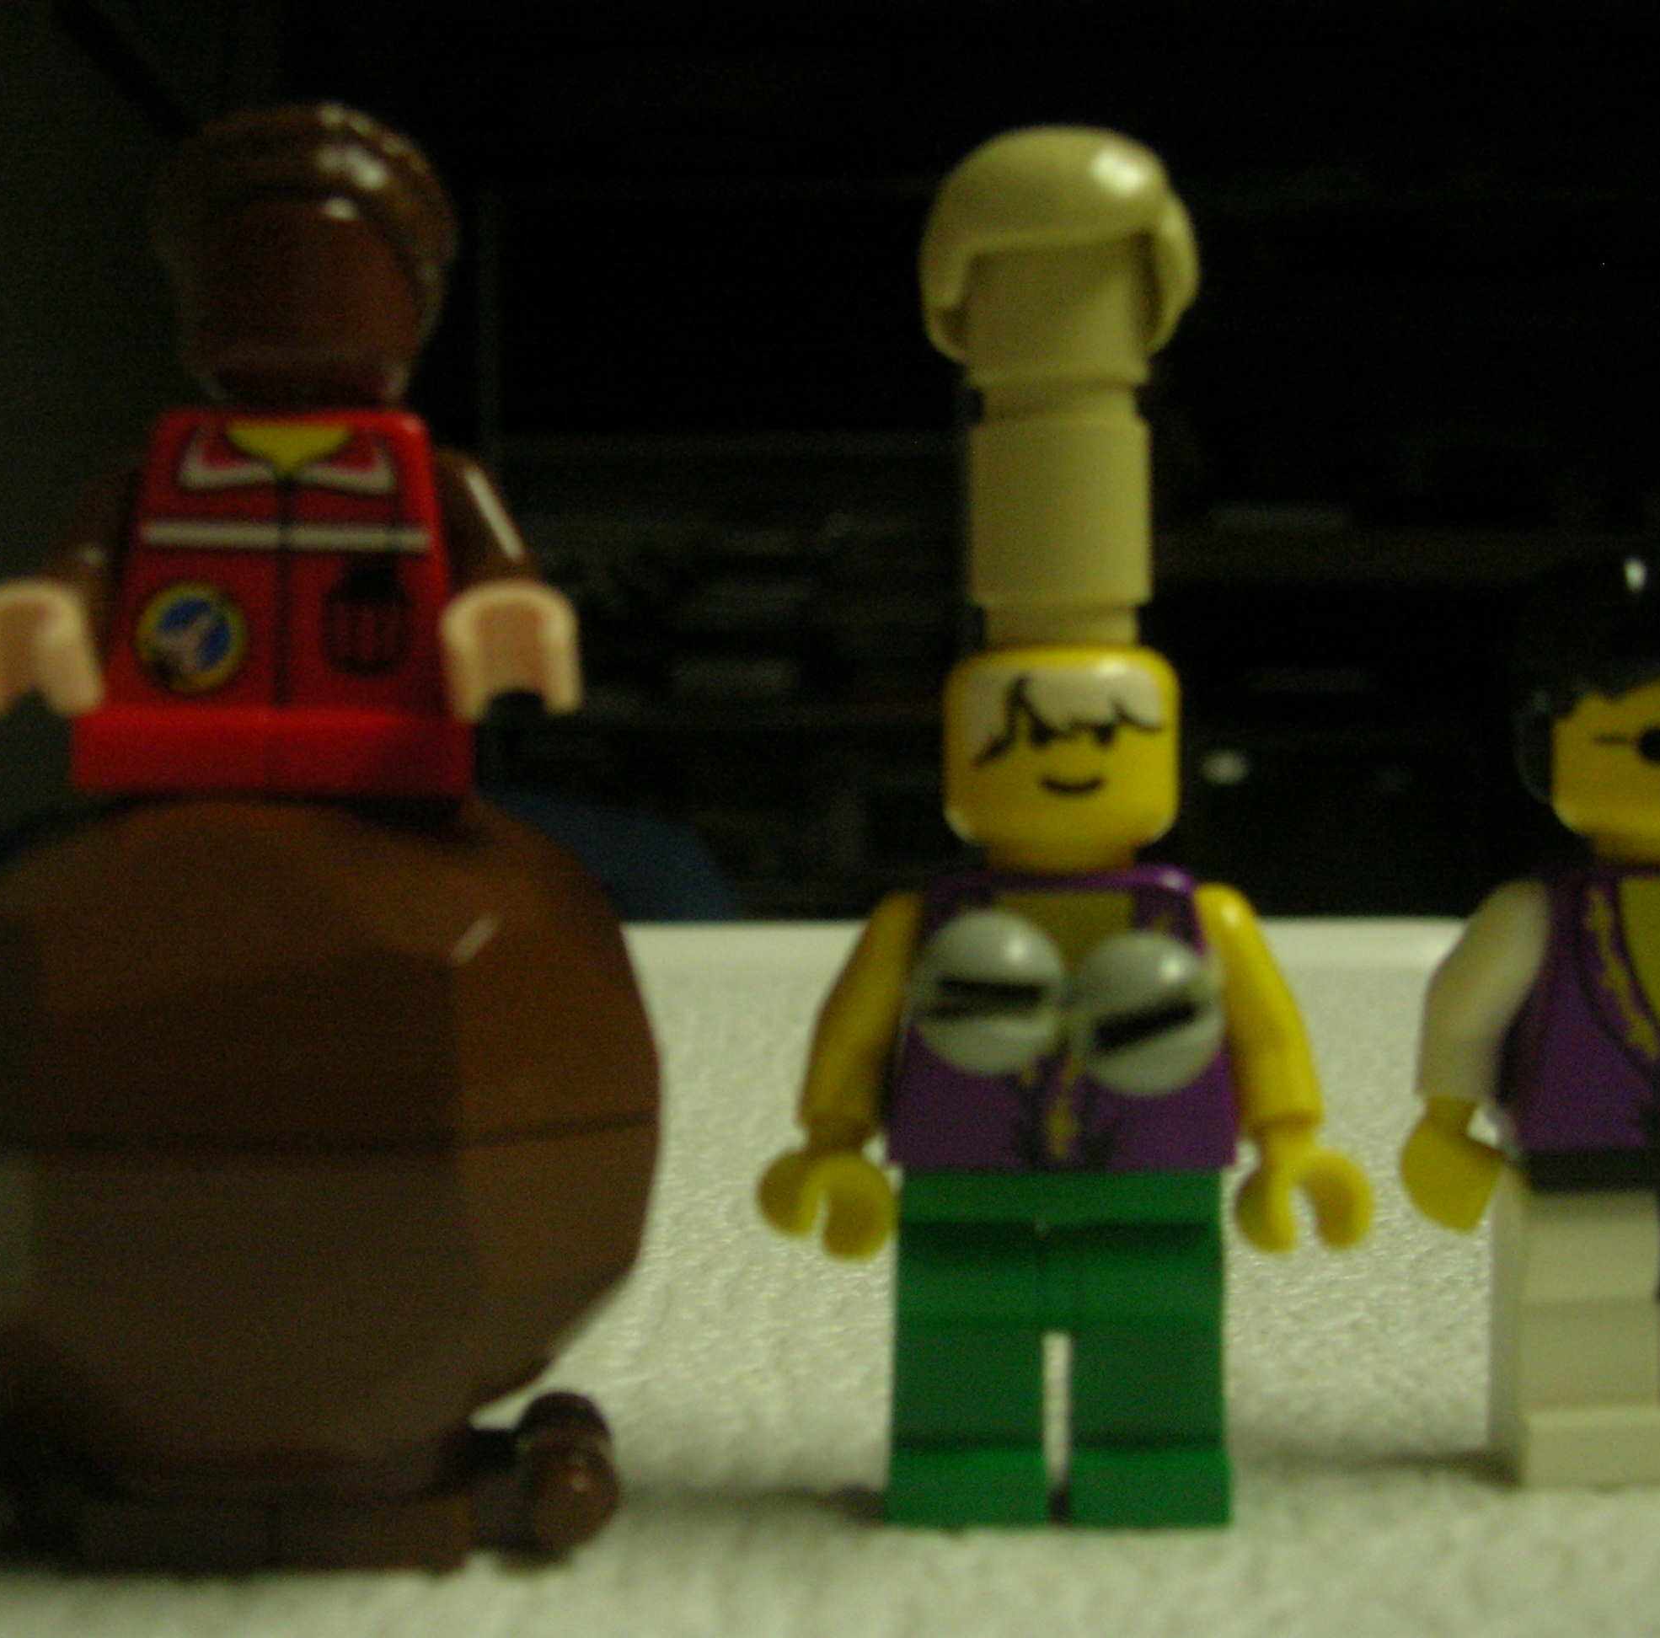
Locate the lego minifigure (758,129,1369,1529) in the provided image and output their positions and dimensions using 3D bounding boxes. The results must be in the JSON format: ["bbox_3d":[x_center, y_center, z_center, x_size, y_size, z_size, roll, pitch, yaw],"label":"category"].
[{"bbox_3d":[0.010,0.000,0.099,0.027,0.060,0.014,0,5,4],"label":"lego minifigure"}]

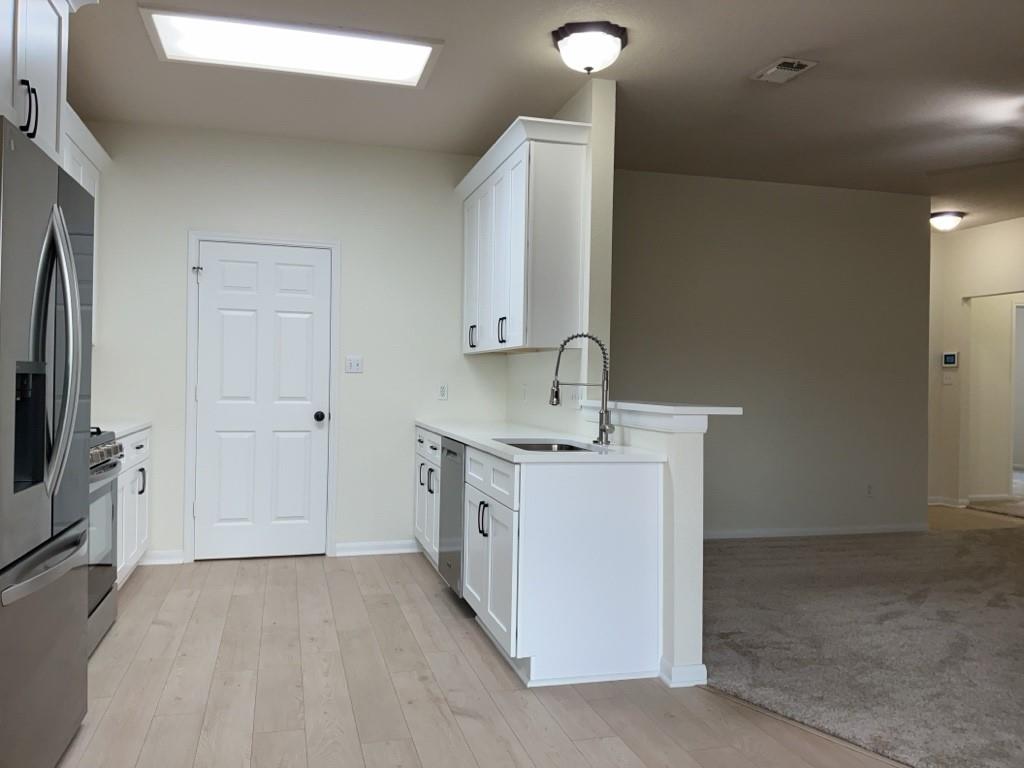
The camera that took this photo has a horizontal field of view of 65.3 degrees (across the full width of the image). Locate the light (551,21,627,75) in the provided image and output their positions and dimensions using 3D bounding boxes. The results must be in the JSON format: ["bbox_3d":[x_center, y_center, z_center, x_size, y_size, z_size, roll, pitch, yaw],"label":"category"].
[{"bbox_3d":[0.358,-1.500,3.667,0.347,0.162,0.347,1,0,9],"label":"light"}]

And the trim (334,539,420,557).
[{"bbox_3d":[-0.895,1.108,5.397,0.568,0.090,0.016,1,0,-16],"label":"trim"}]

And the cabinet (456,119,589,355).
[{"bbox_3d":[0.005,-0.776,4.836,0.375,1.179,1.530,1,0,-16],"label":"cabinet"}]

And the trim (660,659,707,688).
[{"bbox_3d":[0.678,1.134,3.176,0.160,0.085,0.122,1,0,-16],"label":"trim"}]

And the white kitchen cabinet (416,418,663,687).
[{"bbox_3d":[-0.021,0.721,4.346,0.630,0.890,2.475,1,0,-16],"label":"white kitchen cabinet"}]

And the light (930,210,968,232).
[{"bbox_3d":[3.983,-1.469,7.324,0.335,0.152,0.335,1,0,9],"label":"light"}]

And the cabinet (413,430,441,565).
[{"bbox_3d":[-0.230,0.727,5.085,0.627,0.870,0.940,1,0,-16],"label":"cabinet"}]

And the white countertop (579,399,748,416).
[{"bbox_3d":[0.624,0.103,3.608,0.305,0.031,1.040,1,0,-16],"label":"white countertop"}]

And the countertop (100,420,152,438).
[{"bbox_3d":[-2.397,0.254,4.347,0.630,0.028,1.170,1,0,-16],"label":"countertop"}]

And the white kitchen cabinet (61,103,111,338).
[{"bbox_3d":[-2.503,-0.810,4.316,0.385,1.170,1.160,1,0,-16],"label":"white kitchen cabinet"}]

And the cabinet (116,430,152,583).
[{"bbox_3d":[-2.407,0.702,4.352,0.613,0.870,1.160,1,0,-16],"label":"cabinet"}]

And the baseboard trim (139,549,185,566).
[{"bbox_3d":[-2.206,1.094,5.024,0.273,0.087,0.016,1,0,-16],"label":"baseboard trim"}]

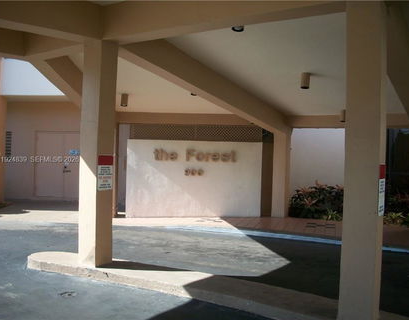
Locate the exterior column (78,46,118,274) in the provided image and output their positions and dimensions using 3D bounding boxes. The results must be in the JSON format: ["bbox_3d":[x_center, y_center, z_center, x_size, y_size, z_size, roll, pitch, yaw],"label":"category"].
[{"bbox_3d":[-1.445,-0.082,5.947,0.327,3.027,0.327,2,0,32],"label":"exterior column"}]

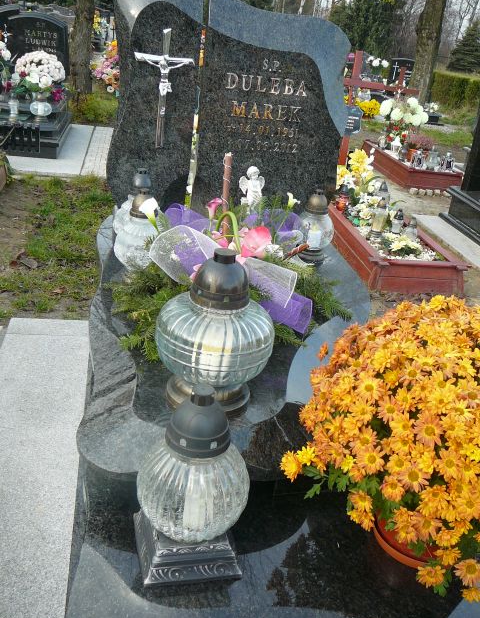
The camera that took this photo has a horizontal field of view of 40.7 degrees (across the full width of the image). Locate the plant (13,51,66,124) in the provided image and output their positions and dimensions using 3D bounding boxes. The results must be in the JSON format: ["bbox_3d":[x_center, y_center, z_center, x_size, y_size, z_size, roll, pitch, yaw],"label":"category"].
[{"bbox_3d":[-1.943,-2.143,6.293,0.500,0.580,0.460,1,26,-9],"label":"plant"}]

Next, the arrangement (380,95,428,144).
[{"bbox_3d":[1.714,-1.994,6.909,0.440,0.490,0.400,1,26,-9],"label":"arrangement"}]

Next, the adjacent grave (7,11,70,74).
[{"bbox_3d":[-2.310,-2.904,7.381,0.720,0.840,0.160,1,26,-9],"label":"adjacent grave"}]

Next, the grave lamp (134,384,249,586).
[{"bbox_3d":[-0.084,0.297,1.173,0.200,0.350,0.200,-1,26,-13],"label":"grave lamp"}]

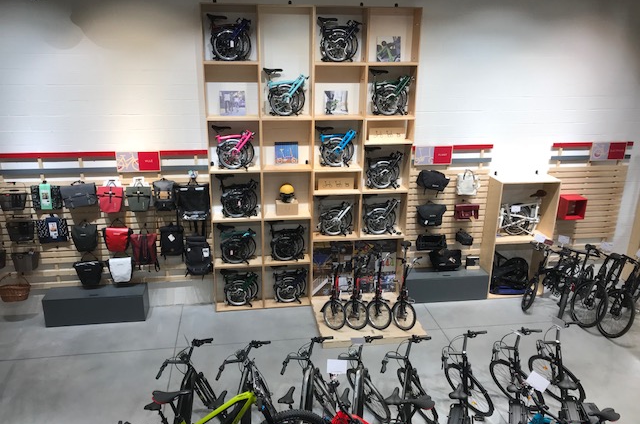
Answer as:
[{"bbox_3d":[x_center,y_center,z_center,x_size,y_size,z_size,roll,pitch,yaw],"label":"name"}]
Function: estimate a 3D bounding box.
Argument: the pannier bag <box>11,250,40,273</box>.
[{"bbox_3d":[-4.240,0.714,7.466,0.300,0.270,0.200,-2,20,-8],"label":"pannier bag"}]

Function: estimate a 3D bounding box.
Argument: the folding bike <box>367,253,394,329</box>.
[{"bbox_3d":[0.892,1.100,7.761,0.500,1.030,1.120,2,20,2],"label":"folding bike"}]

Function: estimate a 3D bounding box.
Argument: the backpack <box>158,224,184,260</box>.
[{"bbox_3d":[-2.065,0.398,7.261,0.270,0.450,0.150,-1,19,-7],"label":"backpack"}]

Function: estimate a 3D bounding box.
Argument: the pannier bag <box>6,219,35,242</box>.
[{"bbox_3d":[-3.969,0.248,6.858,0.290,0.250,0.220,-1,19,-7],"label":"pannier bag"}]

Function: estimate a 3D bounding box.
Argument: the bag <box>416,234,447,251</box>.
[{"bbox_3d":[1.806,0.500,8.349,0.430,0.210,0.220,-2,20,-8],"label":"bag"}]

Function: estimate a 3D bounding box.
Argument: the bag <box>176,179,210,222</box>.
[{"bbox_3d":[-1.734,-0.155,7.120,0.400,0.550,0.150,-1,19,-7],"label":"bag"}]

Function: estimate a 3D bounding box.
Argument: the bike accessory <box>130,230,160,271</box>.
[{"bbox_3d":[-2.610,0.568,7.723,0.360,0.530,0.160,-2,18,-8],"label":"bike accessory"}]

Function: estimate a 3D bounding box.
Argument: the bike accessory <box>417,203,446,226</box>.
[{"bbox_3d":[1.763,0.047,8.176,0.430,0.330,0.160,-2,18,-8],"label":"bike accessory"}]

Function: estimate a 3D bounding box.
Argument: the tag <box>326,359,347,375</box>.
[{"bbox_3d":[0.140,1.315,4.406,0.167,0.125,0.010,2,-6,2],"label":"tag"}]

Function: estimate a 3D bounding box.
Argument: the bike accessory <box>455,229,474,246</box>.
[{"bbox_3d":[2.222,0.406,7.958,0.160,0.135,0.220,-1,19,-7],"label":"bike accessory"}]

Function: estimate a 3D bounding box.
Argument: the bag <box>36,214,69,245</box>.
[{"bbox_3d":[-3.807,0.246,7.375,0.380,0.370,0.180,-2,20,-8],"label":"bag"}]

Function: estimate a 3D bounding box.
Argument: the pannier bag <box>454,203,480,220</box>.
[{"bbox_3d":[2.360,-0.004,8.296,0.380,0.250,0.140,-2,20,-8],"label":"pannier bag"}]

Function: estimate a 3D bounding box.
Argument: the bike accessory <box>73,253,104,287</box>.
[{"bbox_3d":[-3.431,0.898,7.680,0.370,0.390,0.170,-2,20,-8],"label":"bike accessory"}]

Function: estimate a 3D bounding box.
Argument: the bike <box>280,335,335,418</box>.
[{"bbox_3d":[-0.120,1.928,5.080,0.600,1.130,1.800,7,19,18],"label":"bike"}]

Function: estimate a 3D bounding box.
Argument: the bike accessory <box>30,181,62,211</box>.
[{"bbox_3d":[-3.830,-0.218,7.271,0.385,0.360,0.200,-2,18,-8],"label":"bike accessory"}]

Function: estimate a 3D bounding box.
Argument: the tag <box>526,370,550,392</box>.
[{"bbox_3d":[1.740,1.354,4.120,0.150,0.105,0.012,38,7,24],"label":"tag"}]

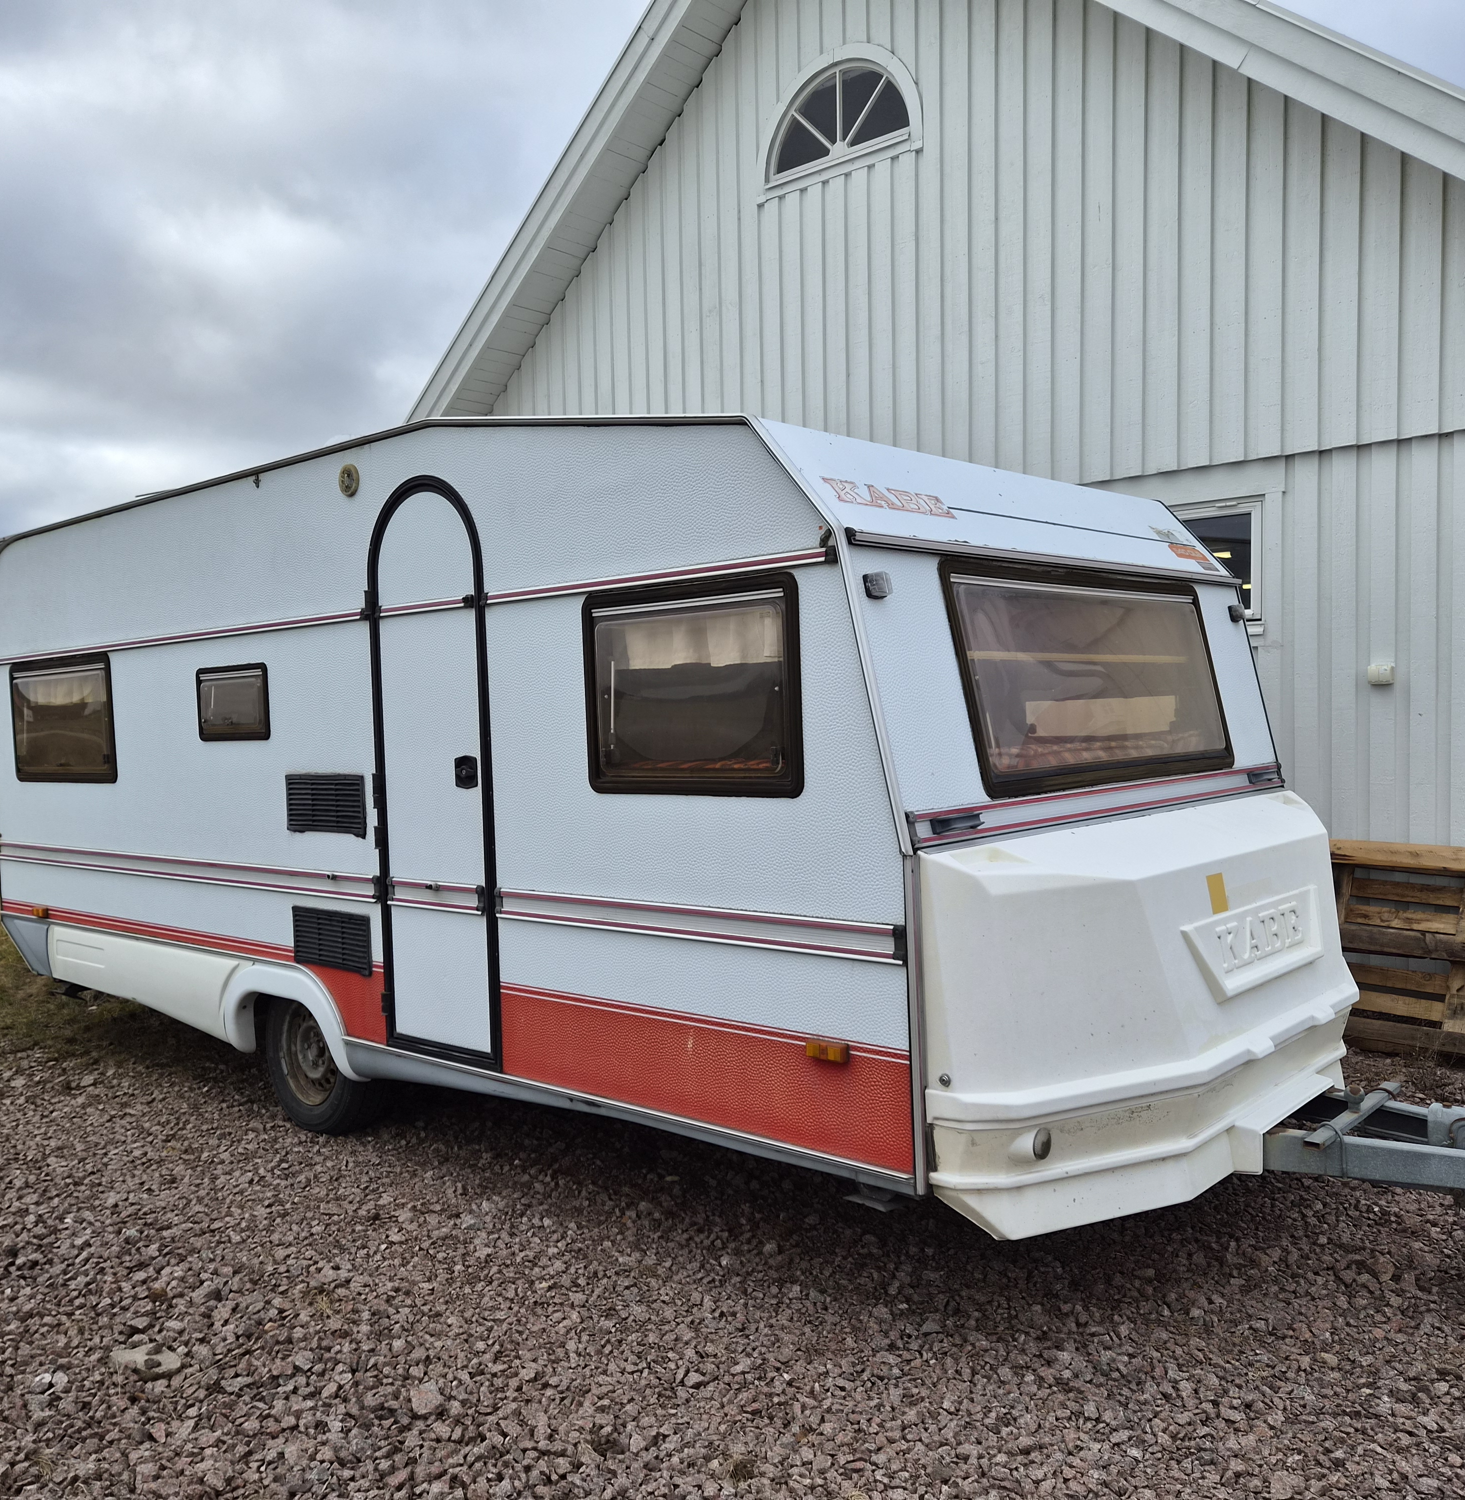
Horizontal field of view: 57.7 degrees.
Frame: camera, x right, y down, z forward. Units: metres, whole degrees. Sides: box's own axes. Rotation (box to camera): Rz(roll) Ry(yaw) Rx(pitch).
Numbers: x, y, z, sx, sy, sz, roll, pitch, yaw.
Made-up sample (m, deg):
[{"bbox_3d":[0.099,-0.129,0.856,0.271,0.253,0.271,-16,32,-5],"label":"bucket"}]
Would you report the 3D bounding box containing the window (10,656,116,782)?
[{"bbox_3d":[-2.935,-0.123,5.800,1.041,0.521,0.040,-1,2,41],"label":"window"}]

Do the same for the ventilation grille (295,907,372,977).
[{"bbox_3d":[-1.345,0.639,4.443,0.474,0.195,0.030,-1,2,41],"label":"ventilation grille"}]

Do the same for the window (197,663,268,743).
[{"bbox_3d":[-1.814,-0.165,4.810,0.503,0.263,0.040,-1,2,41],"label":"window"}]

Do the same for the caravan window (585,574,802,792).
[{"bbox_3d":[-0.119,-0.142,3.318,0.737,0.508,0.040,-1,2,41],"label":"caravan window"}]

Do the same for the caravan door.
[{"bbox_3d":[-0.922,0.065,4.037,0.566,1.745,0.050,-1,2,41],"label":"caravan door"}]

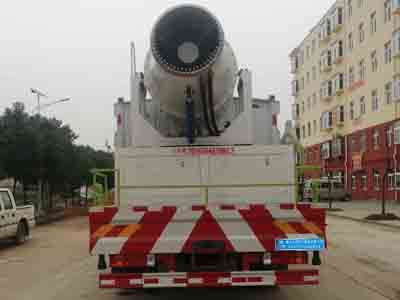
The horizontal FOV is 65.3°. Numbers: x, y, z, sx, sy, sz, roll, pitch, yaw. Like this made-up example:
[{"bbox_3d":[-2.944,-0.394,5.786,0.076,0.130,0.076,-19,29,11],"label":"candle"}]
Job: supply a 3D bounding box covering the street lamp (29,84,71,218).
[{"bbox_3d":[-7.585,0.143,15.891,1.838,6.360,0.700,0,-6,-4],"label":"street lamp"}]

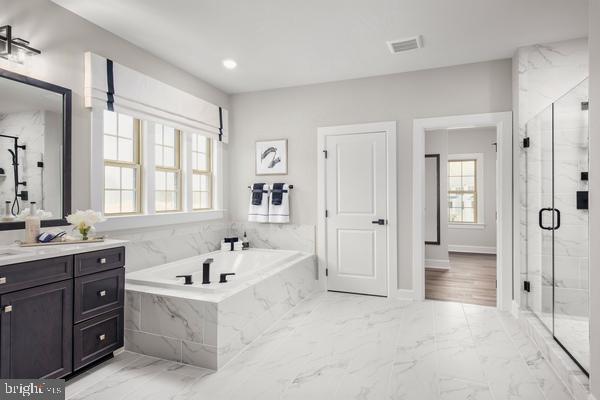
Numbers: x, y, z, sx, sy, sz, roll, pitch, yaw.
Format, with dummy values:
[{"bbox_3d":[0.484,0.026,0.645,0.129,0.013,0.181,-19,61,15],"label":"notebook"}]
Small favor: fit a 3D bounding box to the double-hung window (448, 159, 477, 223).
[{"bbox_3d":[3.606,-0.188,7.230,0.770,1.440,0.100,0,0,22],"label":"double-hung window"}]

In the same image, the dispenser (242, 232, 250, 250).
[{"bbox_3d":[-0.759,0.576,4.473,0.090,0.260,0.085,0,0,22],"label":"dispenser"}]

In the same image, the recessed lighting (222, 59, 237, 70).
[{"bbox_3d":[-0.791,-1.521,3.563,0.160,0.020,0.160,0,0,22],"label":"recessed lighting"}]

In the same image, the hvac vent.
[{"bbox_3d":[1.046,-1.521,3.123,0.310,0.020,0.250,0,0,22],"label":"hvac vent"}]

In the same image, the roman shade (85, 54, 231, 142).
[{"bbox_3d":[-1.412,-1.008,3.585,0.095,0.475,1.980,0,0,22],"label":"roman shade"}]

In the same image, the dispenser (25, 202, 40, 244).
[{"bbox_3d":[-1.864,0.170,2.209,0.075,0.288,0.075,0,0,22],"label":"dispenser"}]

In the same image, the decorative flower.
[{"bbox_3d":[-1.620,0.201,2.403,0.230,0.235,0.250,0,0,22],"label":"decorative flower"}]

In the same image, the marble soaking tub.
[{"bbox_3d":[-0.801,0.959,3.489,1.310,0.510,2.120,0,0,22],"label":"marble soaking tub"}]

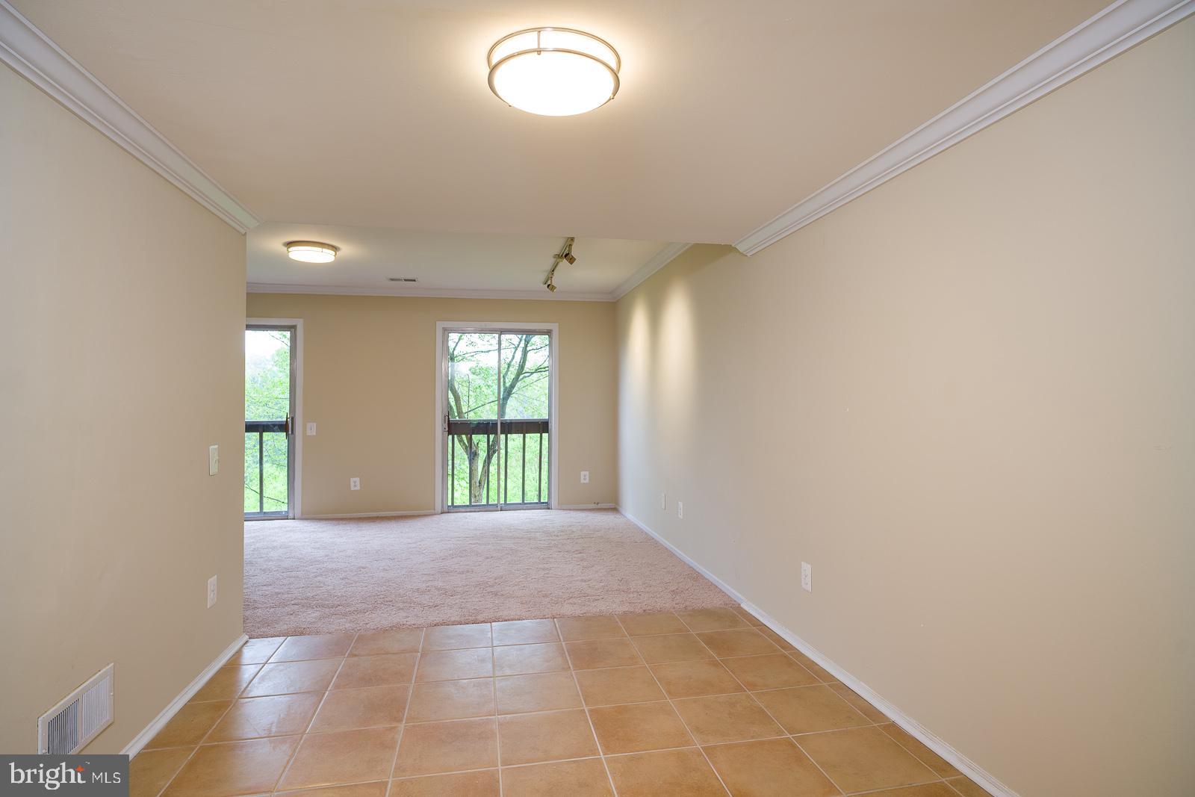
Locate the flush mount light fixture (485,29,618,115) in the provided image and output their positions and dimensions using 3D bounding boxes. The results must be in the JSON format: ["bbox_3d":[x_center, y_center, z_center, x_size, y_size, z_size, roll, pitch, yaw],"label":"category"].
[{"bbox_3d":[-0.114,-0.854,1.612,0.356,0.098,0.356,0,-1,-11],"label":"flush mount light fixture"}]

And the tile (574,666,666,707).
[{"bbox_3d":[0.088,1.211,2.522,0.335,0.010,0.323,0,-1,-11],"label":"tile"}]

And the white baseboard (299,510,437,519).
[{"bbox_3d":[-2.374,1.218,6.241,1.318,0.058,0.014,0,-1,-11],"label":"white baseboard"}]

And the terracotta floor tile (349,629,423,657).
[{"bbox_3d":[-1.036,1.216,2.974,0.335,0.010,0.323,0,-1,-11],"label":"terracotta floor tile"}]

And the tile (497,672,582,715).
[{"bbox_3d":[-0.246,1.230,2.497,0.336,0.010,0.334,0,-1,-11],"label":"tile"}]

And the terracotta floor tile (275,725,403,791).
[{"bbox_3d":[-0.847,1.204,2.005,0.333,0.010,0.326,0,-1,-11],"label":"terracotta floor tile"}]

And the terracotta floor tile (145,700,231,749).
[{"bbox_3d":[-1.497,1.206,2.215,0.178,0.010,0.326,0,-1,-11],"label":"terracotta floor tile"}]

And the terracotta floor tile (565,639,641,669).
[{"bbox_3d":[0.026,1.215,2.844,0.335,0.010,0.323,0,-1,-11],"label":"terracotta floor tile"}]

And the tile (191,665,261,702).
[{"bbox_3d":[-1.569,1.212,2.538,0.191,0.010,0.323,0,-1,-11],"label":"tile"}]

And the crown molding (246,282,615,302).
[{"bbox_3d":[-2.142,-1.173,6.593,4.820,0.090,0.085,0,-1,-11],"label":"crown molding"}]

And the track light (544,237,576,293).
[{"bbox_3d":[-0.344,-1.101,5.194,0.130,0.185,1.900,0,-1,-11],"label":"track light"}]

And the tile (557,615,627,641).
[{"bbox_3d":[-0.029,1.218,3.163,0.333,0.010,0.326,0,-1,-11],"label":"tile"}]

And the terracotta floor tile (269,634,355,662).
[{"bbox_3d":[-1.391,1.242,2.973,0.336,0.010,0.334,0,-1,-11],"label":"terracotta floor tile"}]

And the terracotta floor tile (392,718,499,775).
[{"bbox_3d":[-0.513,1.205,2.068,0.333,0.010,0.326,0,-1,-11],"label":"terracotta floor tile"}]

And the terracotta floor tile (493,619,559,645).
[{"bbox_3d":[-0.374,1.244,3.167,0.336,0.010,0.334,0,-1,-11],"label":"terracotta floor tile"}]

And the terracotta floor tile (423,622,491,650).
[{"bbox_3d":[-0.713,1.244,3.102,0.336,0.010,0.334,0,-1,-11],"label":"terracotta floor tile"}]

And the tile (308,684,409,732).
[{"bbox_3d":[-0.908,1.208,2.327,0.333,0.010,0.326,0,-1,-11],"label":"tile"}]

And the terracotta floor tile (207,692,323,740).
[{"bbox_3d":[-1.263,1.228,2.303,0.336,0.010,0.334,0,-1,-11],"label":"terracotta floor tile"}]

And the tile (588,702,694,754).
[{"bbox_3d":[0.150,1.208,2.200,0.335,0.010,0.323,0,-1,-11],"label":"tile"}]

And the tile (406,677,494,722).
[{"bbox_3d":[-0.585,1.230,2.433,0.336,0.010,0.334,0,-1,-11],"label":"tile"}]

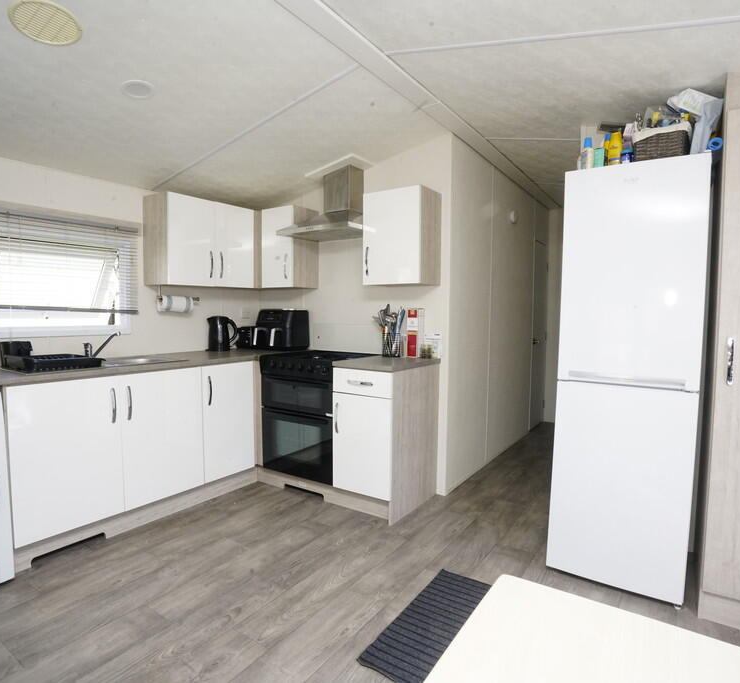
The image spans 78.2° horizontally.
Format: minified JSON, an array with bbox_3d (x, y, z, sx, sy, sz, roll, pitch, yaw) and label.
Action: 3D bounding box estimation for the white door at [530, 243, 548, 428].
[{"bbox_3d":[1.747,-0.057,4.753,0.040,1.910,0.487,3,5,35],"label":"white door"}]

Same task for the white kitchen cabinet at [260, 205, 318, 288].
[{"bbox_3d":[-0.609,-0.696,3.461,0.339,0.584,0.277,3,4,34],"label":"white kitchen cabinet"}]

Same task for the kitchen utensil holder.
[{"bbox_3d":[0.155,0.023,3.031,0.122,0.150,0.122,3,4,34],"label":"kitchen utensil holder"}]

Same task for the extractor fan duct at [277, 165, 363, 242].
[{"bbox_3d":[-0.258,-0.980,3.115,0.616,0.505,0.421,3,4,34],"label":"extractor fan duct"}]

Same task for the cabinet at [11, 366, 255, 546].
[{"bbox_3d":[-1.447,0.523,2.767,0.597,0.740,1.386,3,5,35],"label":"cabinet"}]

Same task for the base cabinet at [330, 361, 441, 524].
[{"bbox_3d":[0.110,0.576,2.851,0.415,0.854,0.581,3,4,34],"label":"base cabinet"}]

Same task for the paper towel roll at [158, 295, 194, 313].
[{"bbox_3d":[-1.351,-0.262,3.169,0.110,0.110,0.234,3,5,35],"label":"paper towel roll"}]

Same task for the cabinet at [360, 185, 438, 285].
[{"bbox_3d":[0.209,-0.655,2.948,0.422,0.587,0.273,3,5,35],"label":"cabinet"}]

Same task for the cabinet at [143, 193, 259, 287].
[{"bbox_3d":[-1.203,-0.693,3.308,0.283,0.587,0.735,3,5,35],"label":"cabinet"}]

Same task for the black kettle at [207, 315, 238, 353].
[{"bbox_3d":[-1.091,-0.058,3.397,0.222,0.252,0.155,-1,4,-25],"label":"black kettle"}]

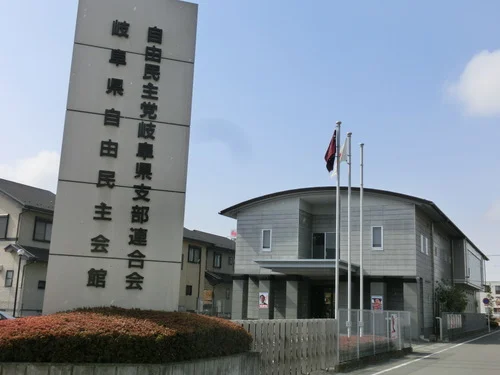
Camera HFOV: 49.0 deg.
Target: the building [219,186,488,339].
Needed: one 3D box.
[{"bbox_3d":[12.970,8.595,53.564,15.600,9.800,43.500,-4,-13,27],"label":"building"}]

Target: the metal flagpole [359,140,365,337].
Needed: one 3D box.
[{"bbox_3d":[4.750,2.255,23.266,0.170,8.600,0.170,-4,-13,27],"label":"metal flagpole"}]

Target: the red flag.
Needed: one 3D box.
[{"bbox_3d":[3.073,-1.371,20.900,0.500,1.580,0.300,1,-12,8],"label":"red flag"}]

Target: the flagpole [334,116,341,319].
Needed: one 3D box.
[{"bbox_3d":[3.320,1.630,20.587,0.170,8.600,0.170,-4,-13,27],"label":"flagpole"}]

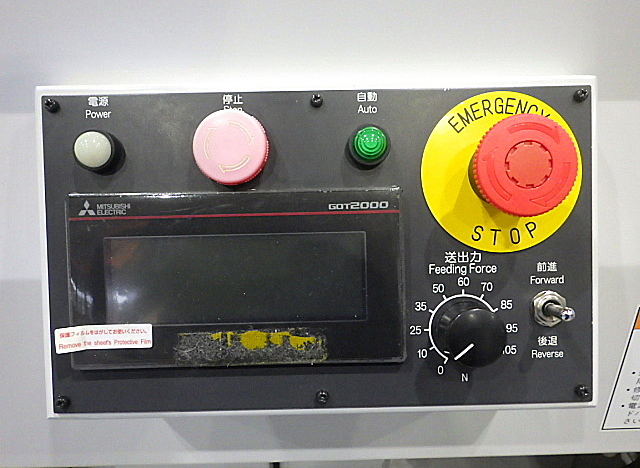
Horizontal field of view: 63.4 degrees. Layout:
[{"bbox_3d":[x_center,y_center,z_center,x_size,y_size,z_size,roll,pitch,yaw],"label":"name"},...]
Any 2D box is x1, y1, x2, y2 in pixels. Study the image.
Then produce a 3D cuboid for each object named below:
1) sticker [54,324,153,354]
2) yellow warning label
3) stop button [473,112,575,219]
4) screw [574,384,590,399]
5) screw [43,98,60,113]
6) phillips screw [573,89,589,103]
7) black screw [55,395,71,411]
[{"bbox_3d":[-0.093,0.046,0.224,0.042,0.011,0.002,-1,2,0],"label":"sticker"},{"bbox_3d":[0.080,-0.027,0.226,0.071,0.071,0.001,-1,2,0],"label":"yellow warning label"},{"bbox_3d":[0.080,-0.027,0.212,0.040,0.040,0.029,-1,2,0],"label":"stop button"},{"bbox_3d":[0.116,0.069,0.228,0.006,0.006,0.003,-1,2,0],"label":"screw"},{"bbox_3d":[-0.115,-0.055,0.224,0.006,0.006,0.003,-1,2,0],"label":"screw"},{"bbox_3d":[0.113,-0.060,0.224,0.006,0.006,0.003,-1,2,0],"label":"phillips screw"},{"bbox_3d":[-0.113,0.074,0.227,0.006,0.006,0.003,-1,2,0],"label":"black screw"}]

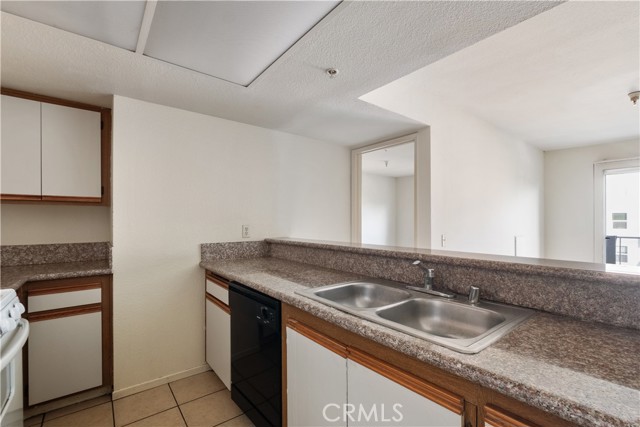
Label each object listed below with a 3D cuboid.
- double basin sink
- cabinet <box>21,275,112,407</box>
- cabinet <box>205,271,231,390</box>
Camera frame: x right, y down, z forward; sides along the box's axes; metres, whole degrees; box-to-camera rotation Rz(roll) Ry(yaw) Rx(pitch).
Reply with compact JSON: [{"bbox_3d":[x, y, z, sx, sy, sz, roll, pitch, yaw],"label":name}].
[{"bbox_3d":[0.358,0.474,1.170,0.525,0.185,0.835,1,-2,-40],"label":"double basin sink"},{"bbox_3d":[-1.877,0.834,2.030,0.450,0.793,0.580,1,-2,-40],"label":"cabinet"},{"bbox_3d":[-0.556,0.853,2.232,0.600,0.765,0.565,1,-2,-40],"label":"cabinet"}]

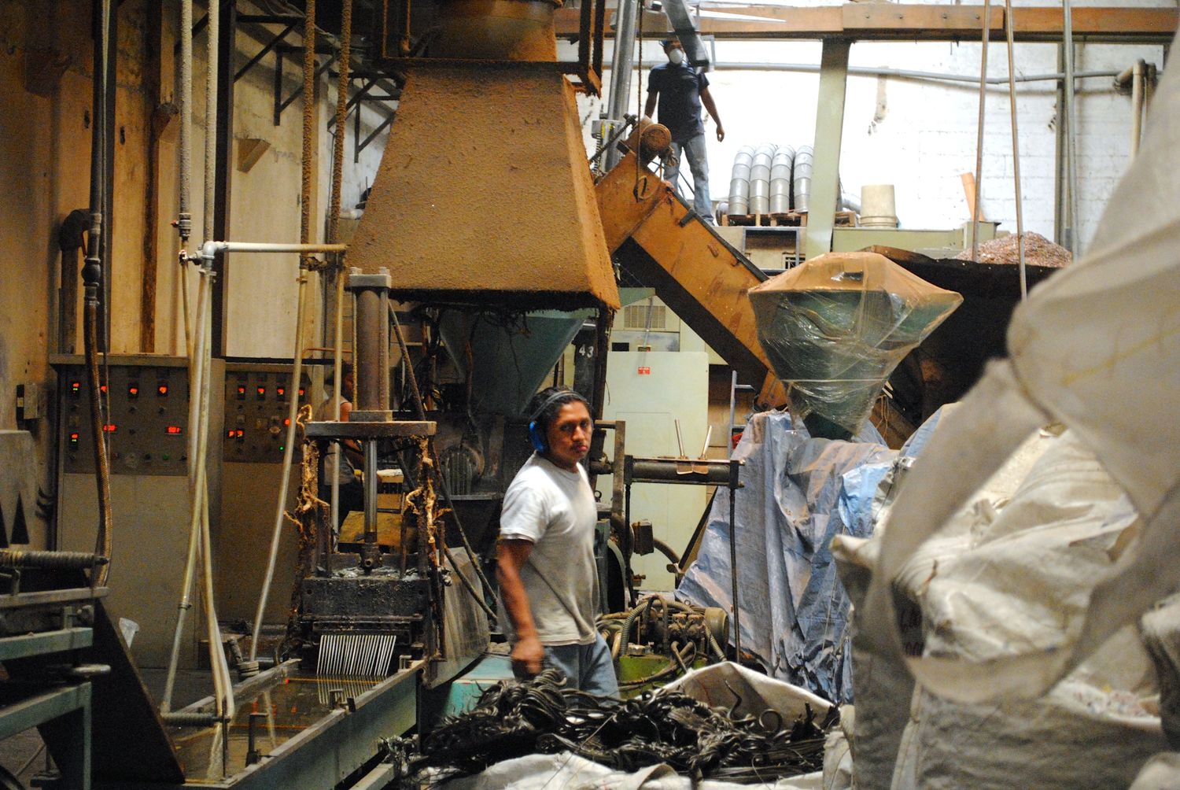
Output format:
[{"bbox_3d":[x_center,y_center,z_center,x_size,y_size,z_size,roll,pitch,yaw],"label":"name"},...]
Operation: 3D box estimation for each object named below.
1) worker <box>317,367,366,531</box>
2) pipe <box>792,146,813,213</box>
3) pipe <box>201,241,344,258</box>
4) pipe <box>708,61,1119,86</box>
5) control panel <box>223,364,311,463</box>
[{"bbox_3d":[-1.577,0.625,15.400,0.440,1.670,0.460,0,2,-30],"label":"worker"},{"bbox_3d":[1.919,-1.935,21.200,0.190,0.630,0.500,1,1,9],"label":"pipe"},{"bbox_3d":[-1.017,-0.483,7.750,0.040,0.040,1.338,1,4,13],"label":"pipe"},{"bbox_3d":[2.976,-2.954,21.700,3.800,0.190,0.090,1,1,3],"label":"pipe"},{"bbox_3d":[-2.079,0.121,15.200,0.580,0.640,0.180,1,1,2],"label":"control panel"}]

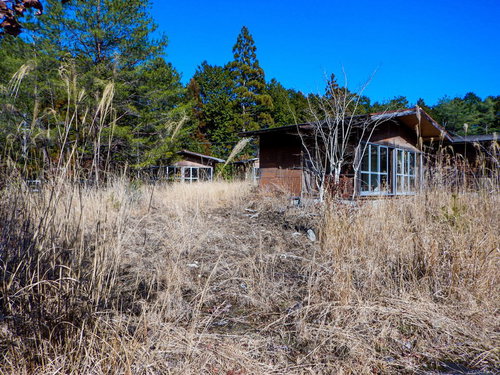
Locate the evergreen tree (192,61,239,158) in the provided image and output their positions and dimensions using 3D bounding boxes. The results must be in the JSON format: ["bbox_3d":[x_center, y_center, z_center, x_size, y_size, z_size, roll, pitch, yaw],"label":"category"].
[{"bbox_3d":[-3.582,-6.697,36.000,4.984,12.979,4.984,0,0,0],"label":"evergreen tree"}]

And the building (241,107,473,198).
[{"bbox_3d":[4.631,-1.307,16.230,8.050,3.798,6.331,0,0,-43],"label":"building"}]

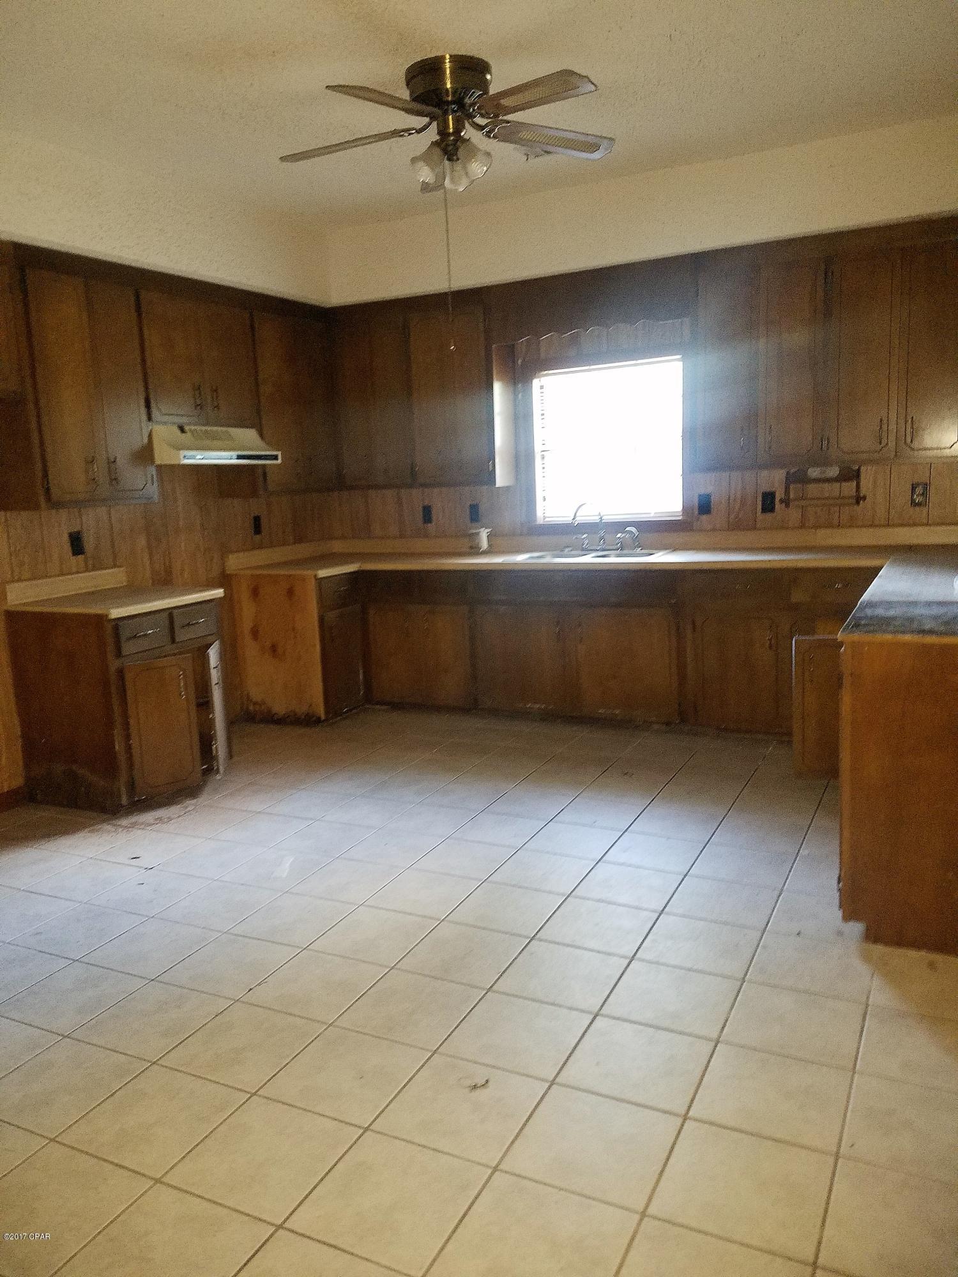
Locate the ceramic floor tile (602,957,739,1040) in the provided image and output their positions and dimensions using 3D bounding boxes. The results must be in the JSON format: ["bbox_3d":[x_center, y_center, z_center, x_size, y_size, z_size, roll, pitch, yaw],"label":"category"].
[{"bbox_3d":[0.515,0.959,2.553,0.306,0.010,0.304,2,11,26],"label":"ceramic floor tile"}]

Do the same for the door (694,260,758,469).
[{"bbox_3d":[1.315,-1.442,5.112,0.338,1.045,0.022,2,11,26],"label":"door"}]

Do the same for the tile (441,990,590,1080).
[{"bbox_3d":[0.102,0.999,2.423,0.302,0.010,0.302,2,11,26],"label":"tile"}]

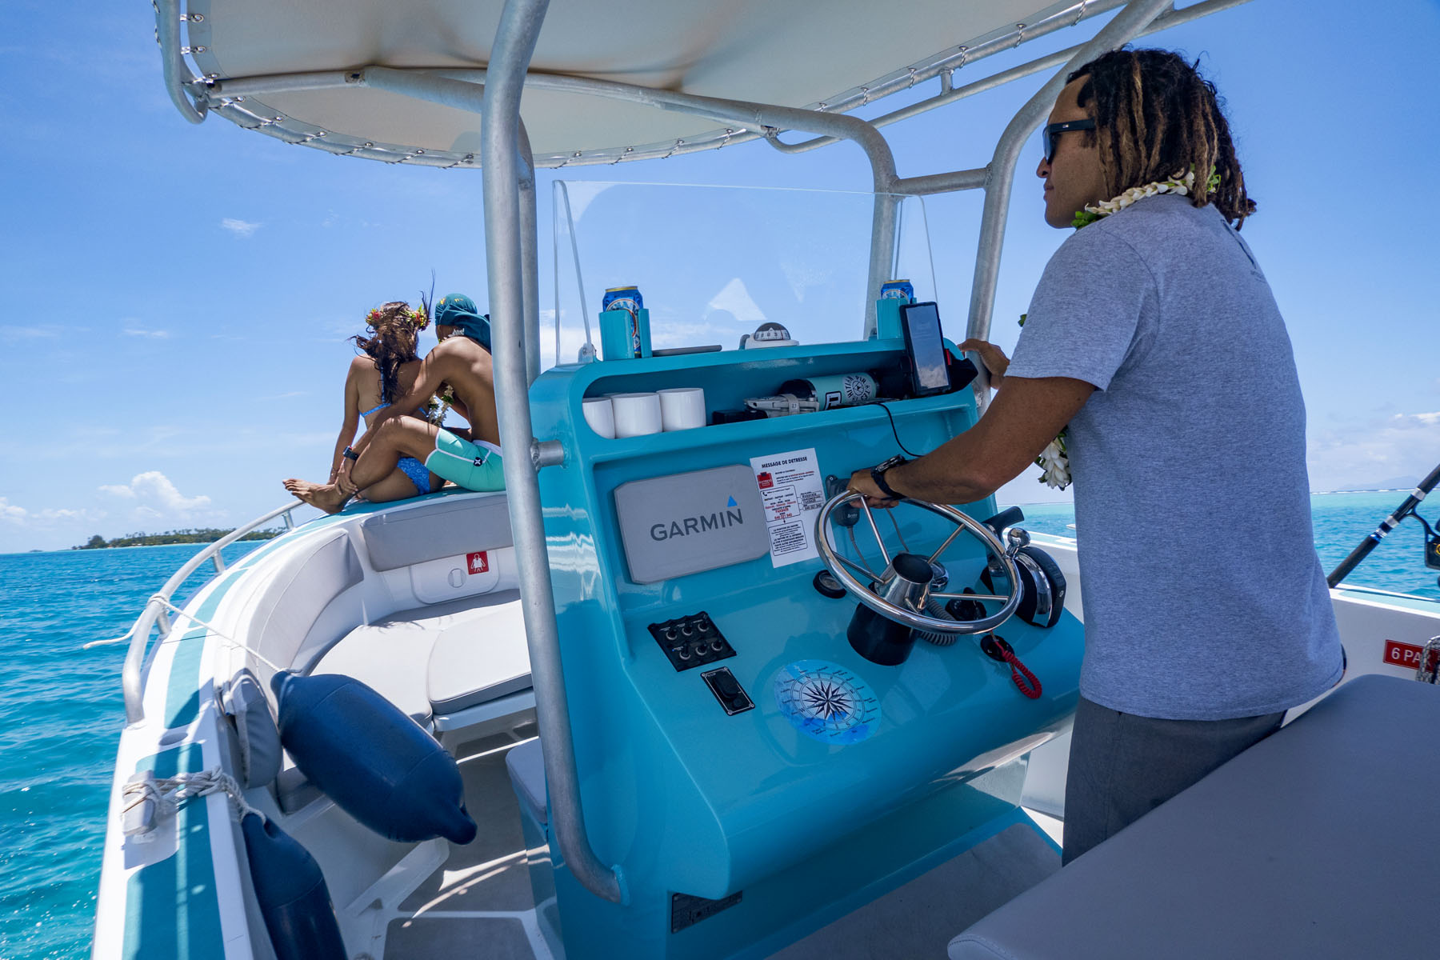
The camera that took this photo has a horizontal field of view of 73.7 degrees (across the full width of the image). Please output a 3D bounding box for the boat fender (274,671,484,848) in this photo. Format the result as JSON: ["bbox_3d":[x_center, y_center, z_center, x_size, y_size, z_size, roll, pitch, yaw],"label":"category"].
[{"bbox_3d":[-0.724,0.569,1.989,0.580,0.212,0.212,32,-25,15],"label":"boat fender"}]

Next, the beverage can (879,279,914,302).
[{"bbox_3d":[0.366,-0.352,1.975,0.066,0.115,0.066,-3,10,1],"label":"beverage can"}]

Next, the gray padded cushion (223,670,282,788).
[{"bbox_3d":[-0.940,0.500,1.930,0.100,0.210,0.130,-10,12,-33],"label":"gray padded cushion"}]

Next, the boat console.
[{"bbox_3d":[0.209,0.352,1.845,0.950,1.218,0.685,-10,12,-33],"label":"boat console"}]

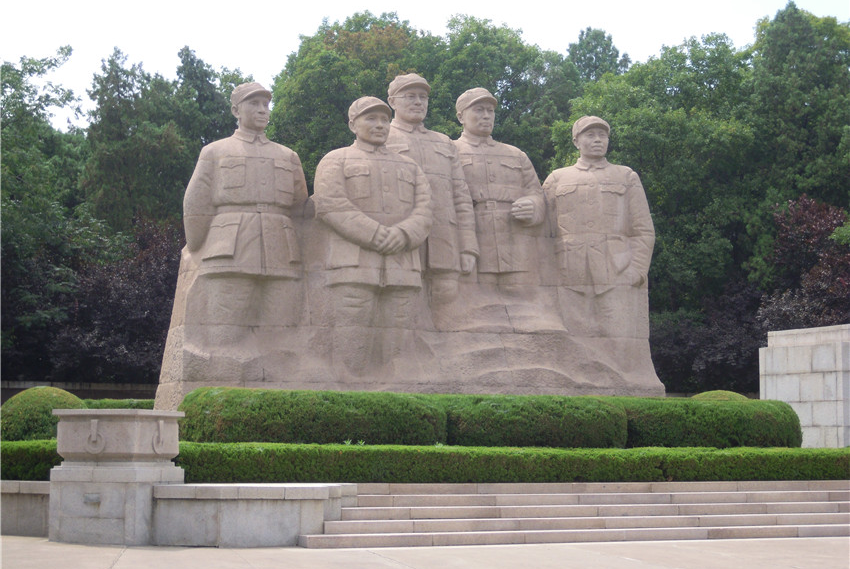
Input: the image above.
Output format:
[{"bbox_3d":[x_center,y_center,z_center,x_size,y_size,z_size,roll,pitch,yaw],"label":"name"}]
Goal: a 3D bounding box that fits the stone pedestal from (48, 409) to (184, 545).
[{"bbox_3d":[-4.222,2.644,21.384,1.311,1.790,1.311,-2,-6,23],"label":"stone pedestal"}]

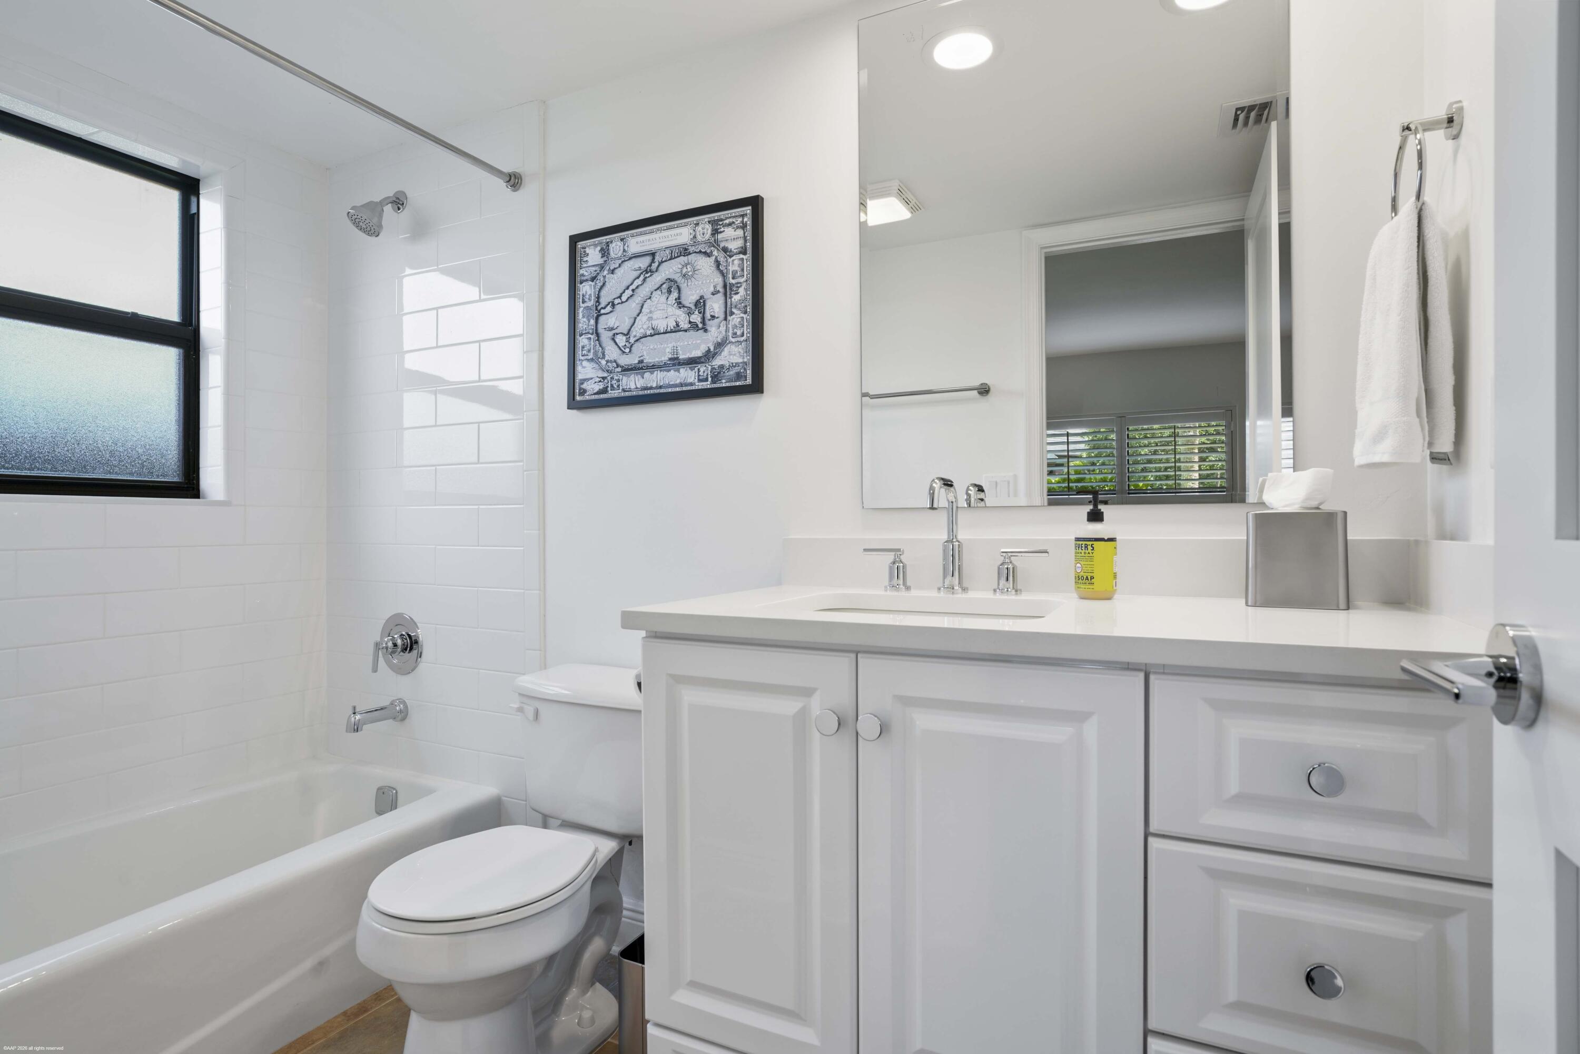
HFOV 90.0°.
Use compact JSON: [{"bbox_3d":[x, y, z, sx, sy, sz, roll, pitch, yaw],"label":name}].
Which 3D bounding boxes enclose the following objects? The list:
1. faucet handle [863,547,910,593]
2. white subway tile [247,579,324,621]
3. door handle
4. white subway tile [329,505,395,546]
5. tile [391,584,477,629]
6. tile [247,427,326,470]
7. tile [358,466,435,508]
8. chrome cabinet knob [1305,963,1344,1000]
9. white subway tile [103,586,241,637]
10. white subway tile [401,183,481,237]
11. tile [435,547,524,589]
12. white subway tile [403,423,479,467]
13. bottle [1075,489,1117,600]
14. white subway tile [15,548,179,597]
[{"bbox_3d":[0.184,0.081,1.503,0.094,0.079,0.049,0,0,26],"label":"faucet handle"},{"bbox_3d":[-1.444,0.211,2.268,0.010,0.106,0.230,0,0,26],"label":"white subway tile"},{"bbox_3d":[0.435,0.097,0.497,0.065,0.066,0.138,0,0,26],"label":"door handle"},{"bbox_3d":[-1.254,-0.005,2.319,0.312,0.107,0.010,0,0,26],"label":"white subway tile"},{"bbox_3d":[-0.971,0.214,2.181,0.315,0.107,0.010,0,0,26],"label":"tile"},{"bbox_3d":[-1.466,-0.224,2.302,0.009,0.108,0.232,0,0,26],"label":"tile"},{"bbox_3d":[-1.122,-0.113,2.267,0.318,0.108,0.009,0,0,26],"label":"tile"},{"bbox_3d":[0.552,0.464,0.818,0.035,0.035,0.027,0,0,26],"label":"chrome cabinet knob"},{"bbox_3d":[-1.601,0.217,2.072,0.009,0.108,0.324,0,0,26],"label":"white subway tile"},{"bbox_3d":[-0.959,-0.867,2.159,0.319,0.106,0.010,0,0,26],"label":"white subway tile"},{"bbox_3d":[-0.819,0.106,2.092,0.319,0.106,0.010,0,0,26],"label":"tile"},{"bbox_3d":[-0.970,-0.222,2.179,0.315,0.107,0.010,0,0,26],"label":"white subway tile"},{"bbox_3d":[0.524,0.032,1.353,0.067,0.186,0.067,0,0,11],"label":"bottle"},{"bbox_3d":[-1.635,0.105,1.883,0.010,0.106,0.312,0,0,26],"label":"white subway tile"}]

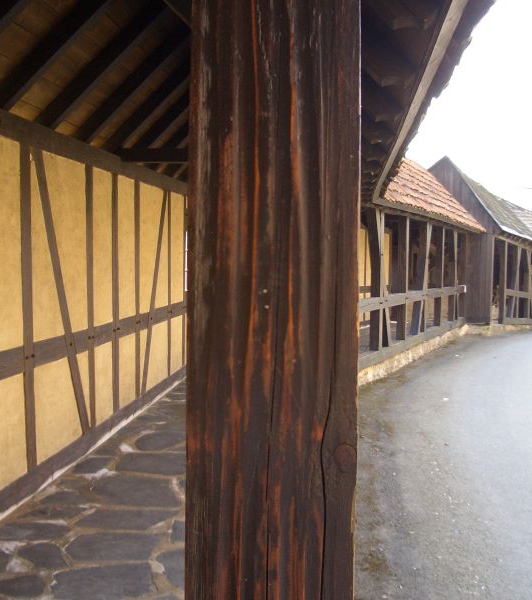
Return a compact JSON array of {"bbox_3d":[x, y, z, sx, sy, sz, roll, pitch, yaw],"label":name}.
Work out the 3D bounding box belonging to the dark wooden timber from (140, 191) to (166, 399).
[{"bbox_3d":[-1.210,-0.127,8.347,0.140,2.269,0.162,1,-22,6],"label":"dark wooden timber"}]

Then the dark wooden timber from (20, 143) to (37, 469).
[{"bbox_3d":[-1.568,0.056,5.128,0.140,2.056,0.163,1,3,6],"label":"dark wooden timber"}]

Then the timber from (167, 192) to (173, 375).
[{"bbox_3d":[-1.138,-0.164,9.000,0.140,2.056,0.155,1,3,6],"label":"timber"}]

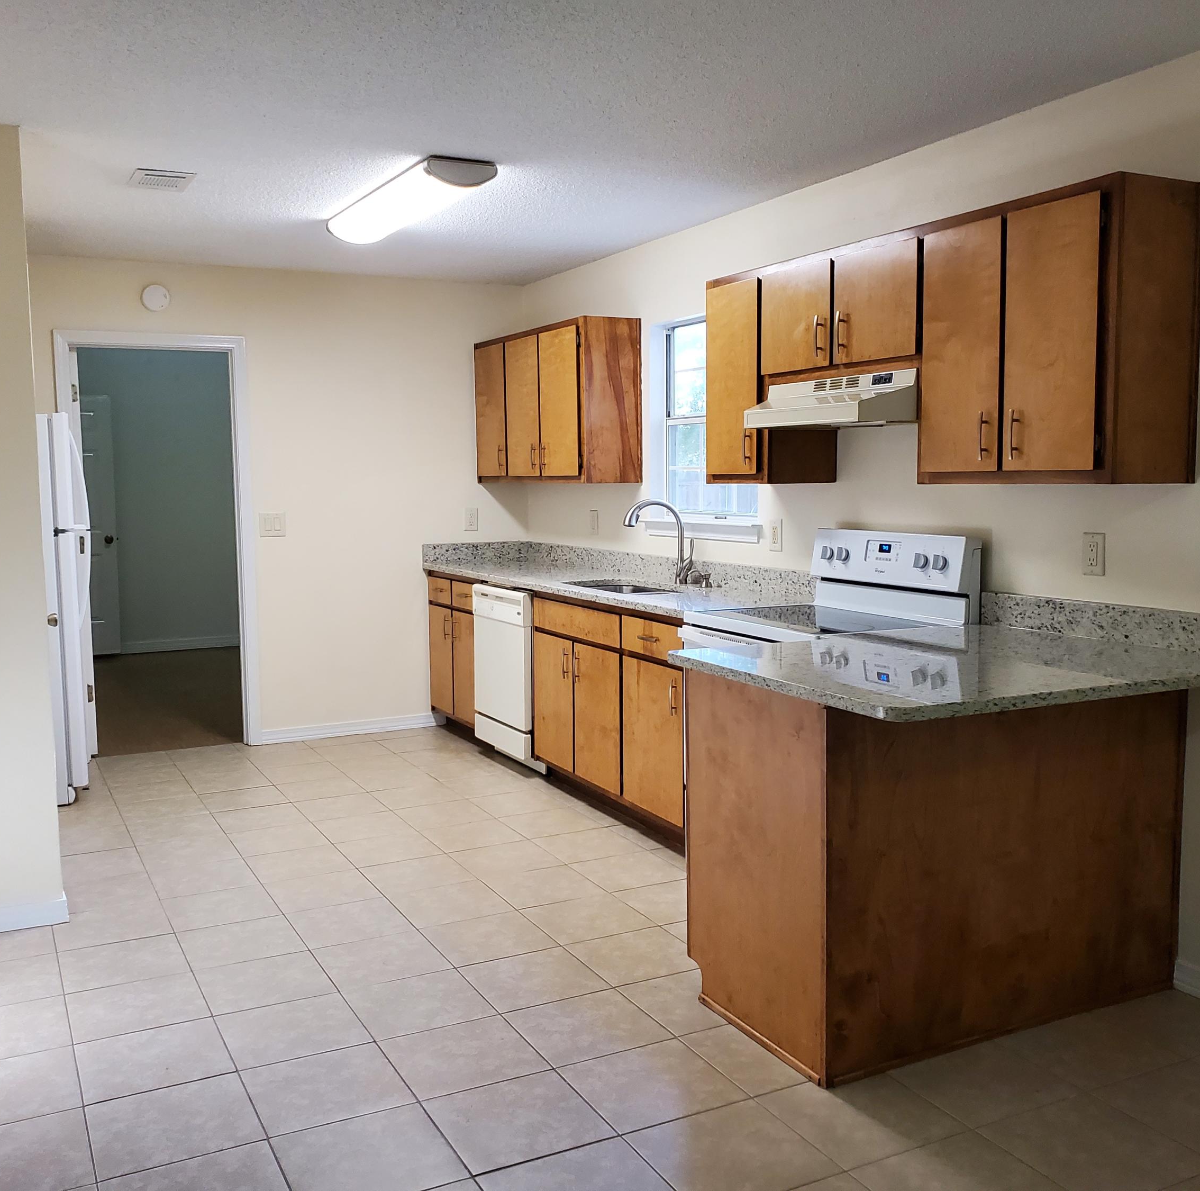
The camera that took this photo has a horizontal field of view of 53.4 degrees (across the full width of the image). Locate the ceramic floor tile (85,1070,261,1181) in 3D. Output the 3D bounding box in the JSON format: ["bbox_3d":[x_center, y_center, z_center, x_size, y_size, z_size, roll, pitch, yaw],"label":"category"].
[{"bbox_3d":[-0.920,1.142,2.571,0.330,0.012,0.330,-3,6,-27],"label":"ceramic floor tile"}]

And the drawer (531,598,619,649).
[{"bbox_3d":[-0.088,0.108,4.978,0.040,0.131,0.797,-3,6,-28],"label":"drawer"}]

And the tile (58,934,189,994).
[{"bbox_3d":[-1.377,1.063,3.447,0.330,0.012,0.330,-3,6,-27],"label":"tile"}]

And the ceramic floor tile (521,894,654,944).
[{"bbox_3d":[-0.038,1.023,3.745,0.328,0.012,0.325,-3,6,-27],"label":"ceramic floor tile"}]

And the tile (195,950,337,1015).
[{"bbox_3d":[-0.922,1.069,3.289,0.328,0.012,0.325,-3,6,-27],"label":"tile"}]

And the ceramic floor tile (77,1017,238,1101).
[{"bbox_3d":[-1.078,1.122,2.879,0.330,0.010,0.330,-3,6,-27],"label":"ceramic floor tile"}]

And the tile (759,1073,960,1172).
[{"bbox_3d":[0.564,1.131,2.590,0.328,0.012,0.325,-3,6,-27],"label":"tile"}]

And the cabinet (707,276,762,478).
[{"bbox_3d":[0.622,-0.789,4.390,0.330,0.755,0.380,-3,6,-28],"label":"cabinet"}]

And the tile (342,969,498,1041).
[{"bbox_3d":[-0.486,1.093,3.186,0.330,0.010,0.330,-3,6,-27],"label":"tile"}]

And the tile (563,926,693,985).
[{"bbox_3d":[0.112,1.050,3.456,0.328,0.012,0.325,-3,6,-27],"label":"tile"}]

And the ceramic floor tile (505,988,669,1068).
[{"bbox_3d":[-0.032,1.093,3.015,0.328,0.012,0.325,-3,6,-27],"label":"ceramic floor tile"}]

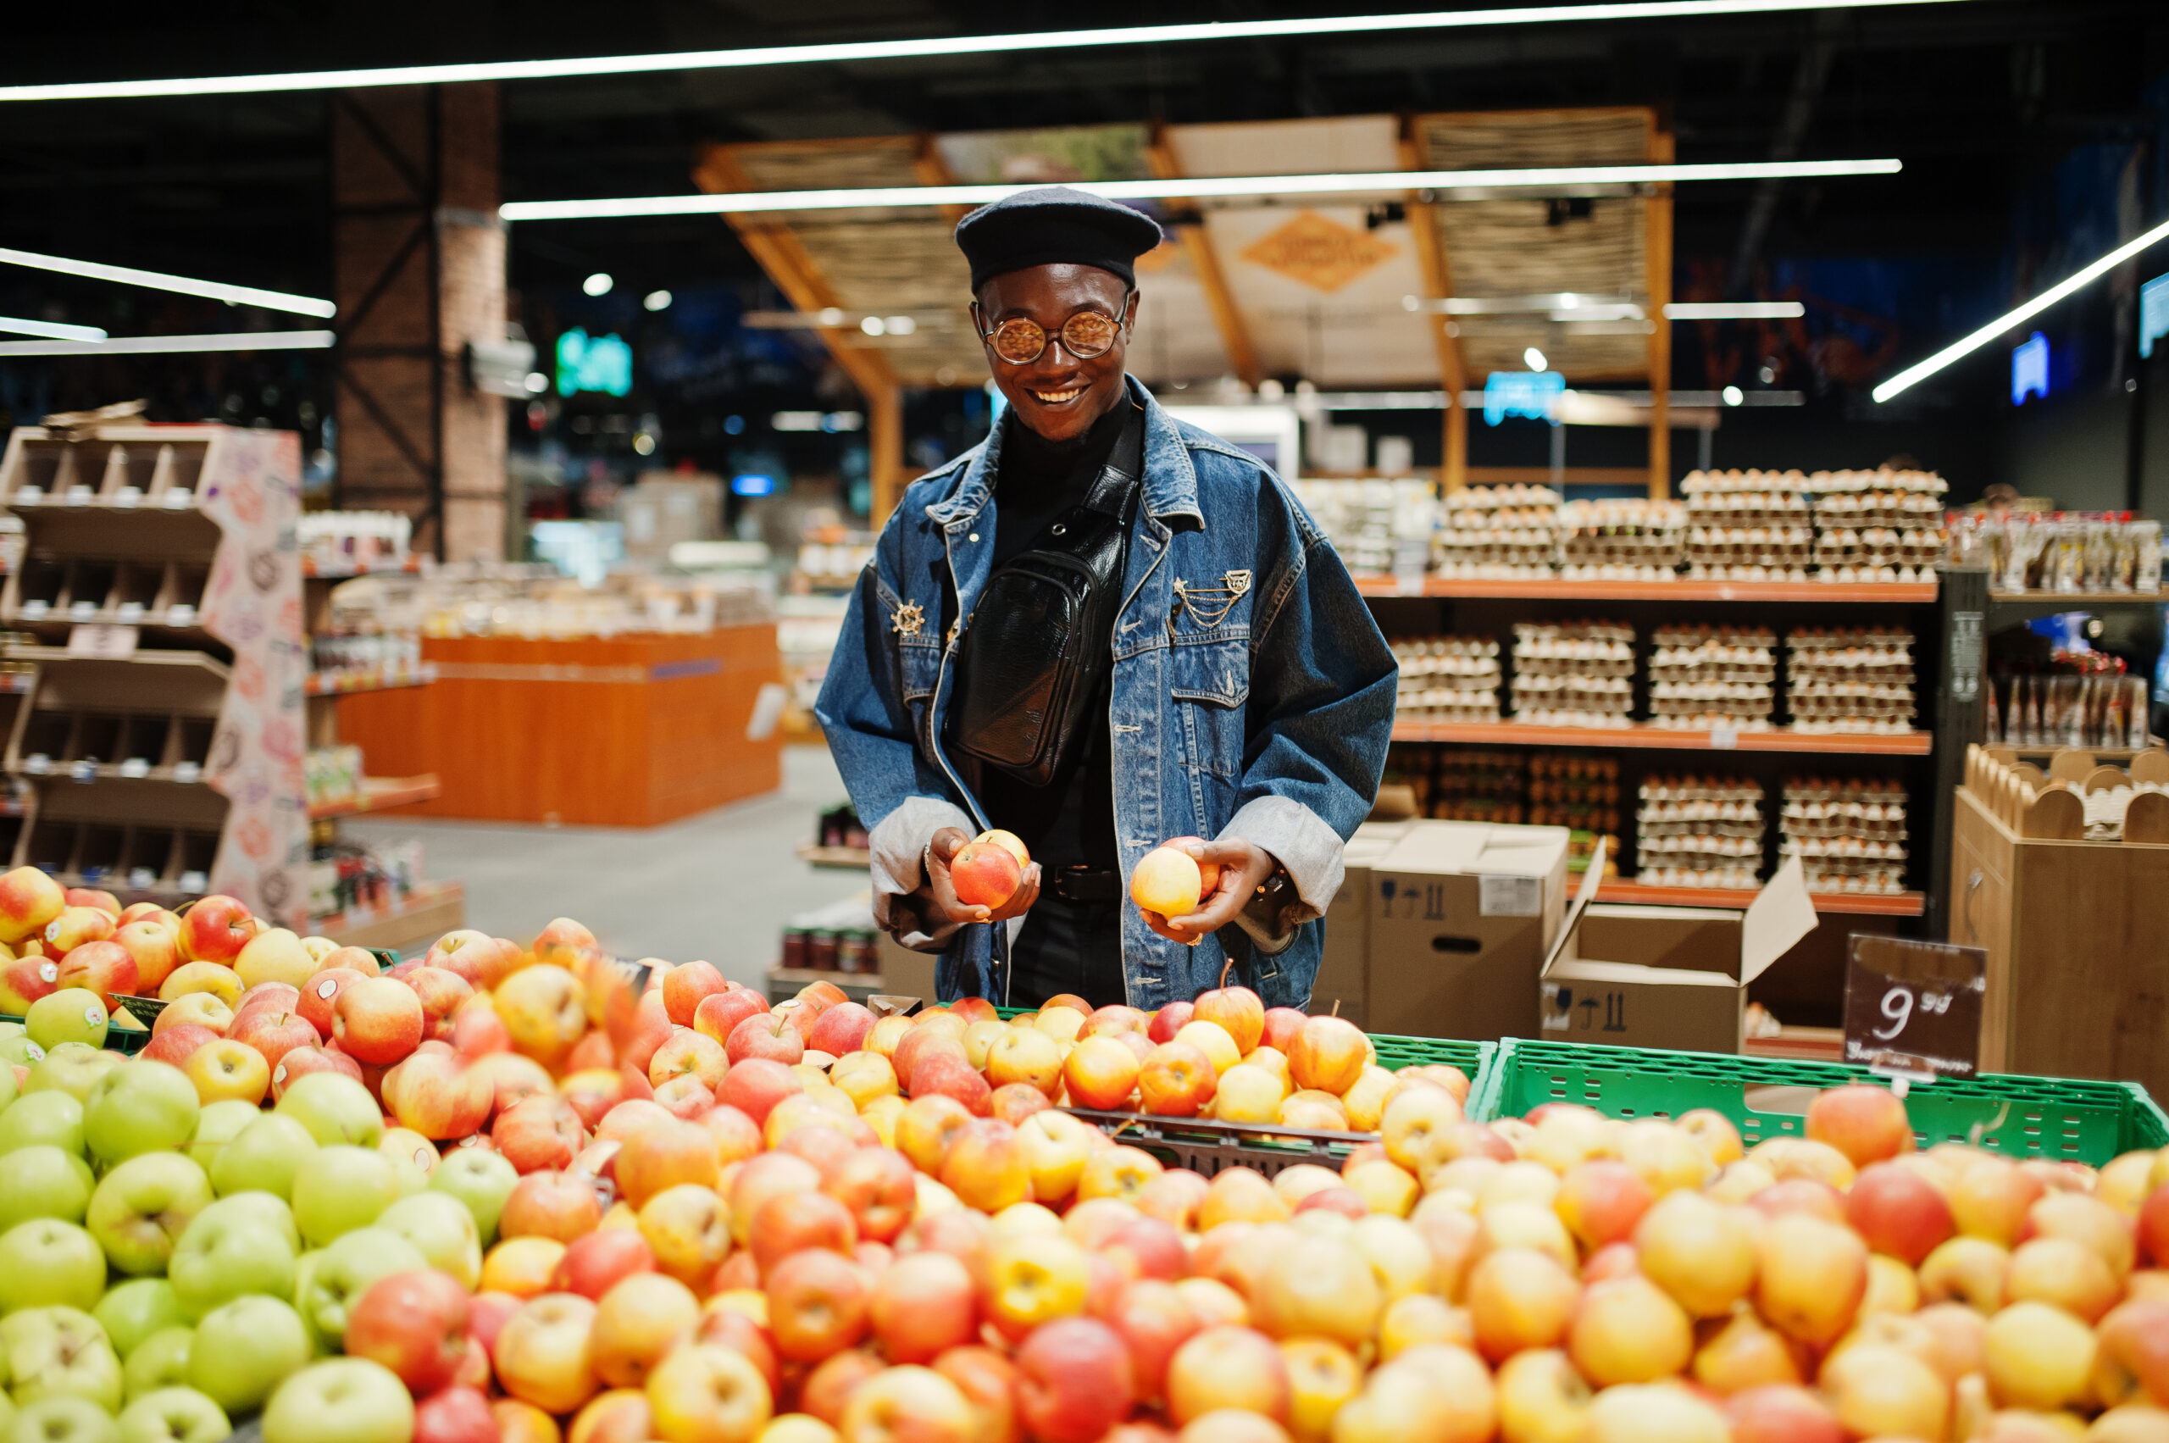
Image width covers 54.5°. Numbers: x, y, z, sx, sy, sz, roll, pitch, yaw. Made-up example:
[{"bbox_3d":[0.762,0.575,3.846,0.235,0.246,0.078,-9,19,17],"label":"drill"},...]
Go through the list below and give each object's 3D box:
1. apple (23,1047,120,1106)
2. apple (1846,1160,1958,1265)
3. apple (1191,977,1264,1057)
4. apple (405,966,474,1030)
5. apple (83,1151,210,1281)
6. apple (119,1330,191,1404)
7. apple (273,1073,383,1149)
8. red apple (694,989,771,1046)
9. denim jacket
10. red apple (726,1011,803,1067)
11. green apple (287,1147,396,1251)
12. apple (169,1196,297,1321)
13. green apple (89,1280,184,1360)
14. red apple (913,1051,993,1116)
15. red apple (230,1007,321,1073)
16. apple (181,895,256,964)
[{"bbox_3d":[-0.849,0.312,1.770,0.078,0.070,0.078,2,5,15],"label":"apple"},{"bbox_3d":[0.586,0.351,1.510,0.077,0.072,0.077,0,5,0],"label":"apple"},{"bbox_3d":[0.146,0.303,2.130,0.073,0.070,0.073,1,5,4],"label":"apple"},{"bbox_3d":[-0.618,0.271,2.010,0.075,0.068,0.075,2,5,15],"label":"apple"},{"bbox_3d":[-0.639,0.336,1.440,0.080,0.074,0.080,2,5,14],"label":"apple"},{"bbox_3d":[-0.626,0.457,1.460,0.074,0.068,0.074,2,5,15],"label":"apple"},{"bbox_3d":[-0.571,0.307,1.590,0.081,0.074,0.081,2,5,14],"label":"apple"},{"bbox_3d":[-0.345,0.295,2.070,0.075,0.070,0.075,2,5,14],"label":"red apple"},{"bbox_3d":[0.023,0.005,2.290,0.640,0.760,0.440,1,5,8],"label":"denim jacket"},{"bbox_3d":[-0.303,0.308,2.000,0.074,0.067,0.074,2,5,15],"label":"red apple"},{"bbox_3d":[-0.551,0.354,1.570,0.077,0.071,0.077,-1,5,-20],"label":"green apple"},{"bbox_3d":[-0.566,0.356,1.400,0.080,0.074,0.080,2,5,14],"label":"apple"},{"bbox_3d":[-0.615,0.399,1.380,0.075,0.070,0.075,0,5,0],"label":"green apple"},{"bbox_3d":[-0.119,0.332,1.910,0.074,0.068,0.074,0,5,0],"label":"red apple"},{"bbox_3d":[-0.703,0.286,1.830,0.077,0.072,0.077,0,5,0],"label":"red apple"},{"bbox_3d":[-0.888,0.214,2.160,0.073,0.069,0.073,-2,5,-22],"label":"apple"}]

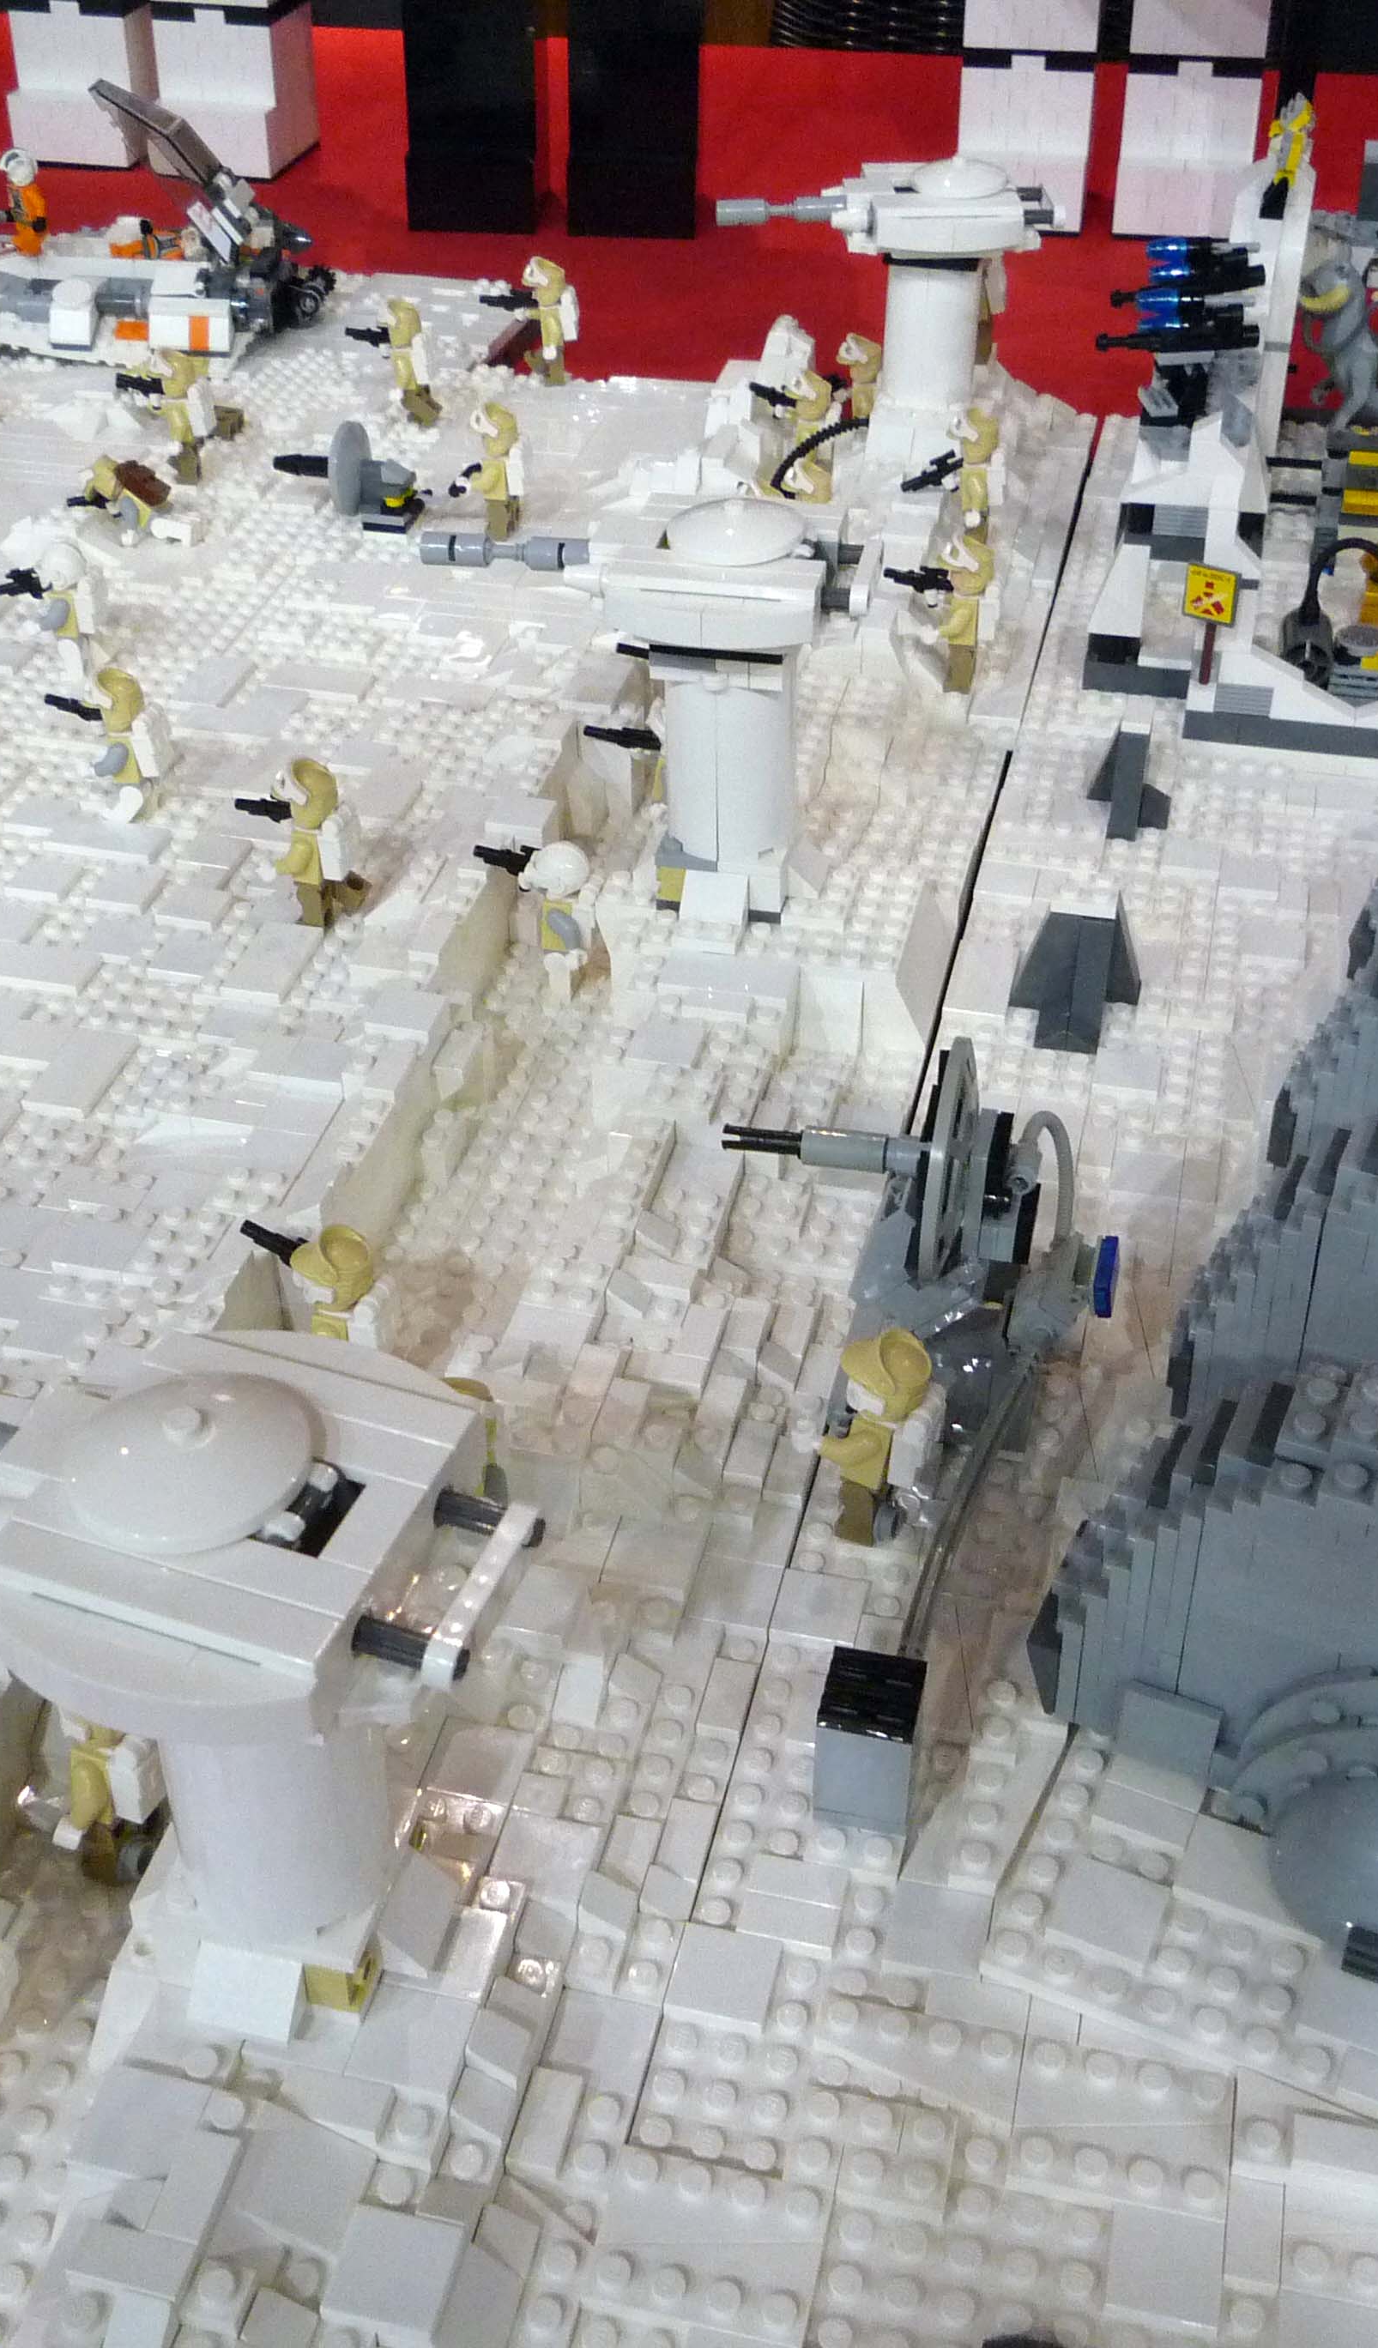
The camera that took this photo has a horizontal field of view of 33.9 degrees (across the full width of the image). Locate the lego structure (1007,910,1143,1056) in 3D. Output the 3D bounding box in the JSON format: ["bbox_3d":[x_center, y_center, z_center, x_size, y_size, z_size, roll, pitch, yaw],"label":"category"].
[{"bbox_3d":[0.099,-0.054,0.574,0.032,0.032,0.035,8,37,11],"label":"lego structure"}]

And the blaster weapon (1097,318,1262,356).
[{"bbox_3d":[0.177,-0.302,0.817,0.059,0.012,0.008,3,36,5],"label":"blaster weapon"}]

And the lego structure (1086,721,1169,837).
[{"bbox_3d":[0.130,-0.118,0.663,0.025,0.030,0.031,8,37,11],"label":"lego structure"}]

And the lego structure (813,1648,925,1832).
[{"bbox_3d":[0.031,0.096,0.384,0.016,0.022,0.017,8,37,11],"label":"lego structure"}]

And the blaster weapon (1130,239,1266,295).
[{"bbox_3d":[0.179,-0.322,0.802,0.050,0.017,0.014,3,36,5],"label":"blaster weapon"}]

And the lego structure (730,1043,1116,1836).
[{"bbox_3d":[0.036,0.032,0.422,0.080,0.079,0.160,8,37,11],"label":"lego structure"}]

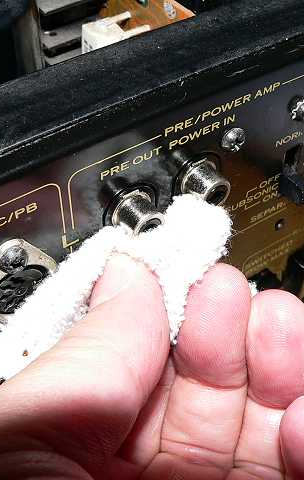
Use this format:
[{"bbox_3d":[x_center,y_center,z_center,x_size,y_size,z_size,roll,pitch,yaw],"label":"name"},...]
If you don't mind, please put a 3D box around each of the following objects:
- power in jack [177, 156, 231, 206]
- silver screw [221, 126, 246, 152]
[{"bbox_3d":[0.014,-0.013,0.169,0.010,0.010,0.008,-27,50,-24],"label":"power in jack"},{"bbox_3d":[0.021,-0.025,0.170,0.006,0.006,0.003,-27,50,-24],"label":"silver screw"}]

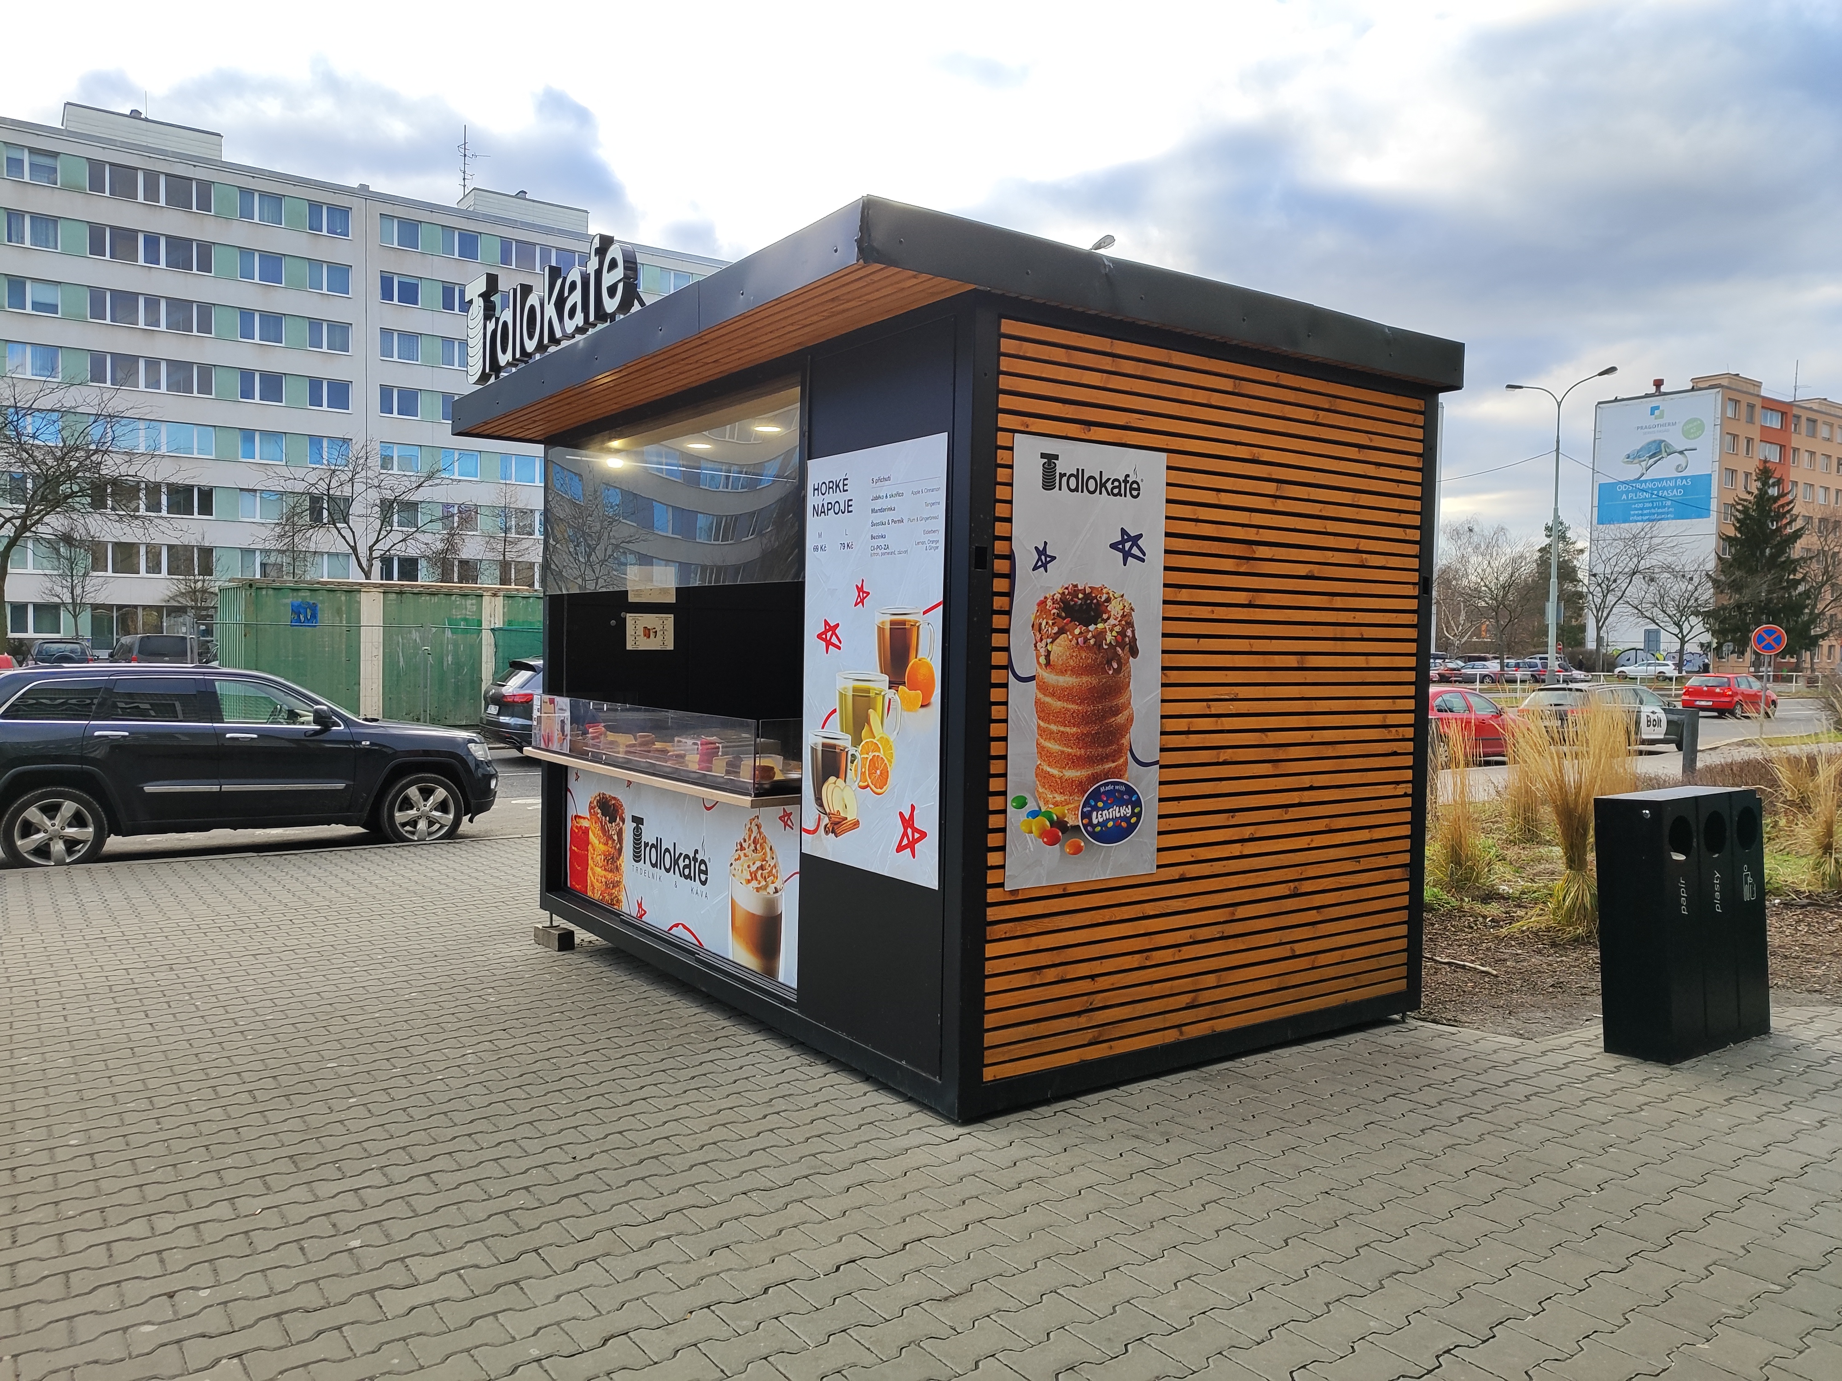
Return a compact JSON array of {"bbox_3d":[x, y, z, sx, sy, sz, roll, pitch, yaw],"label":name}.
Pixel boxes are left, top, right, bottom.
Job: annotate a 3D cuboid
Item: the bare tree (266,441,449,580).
[{"bbox_3d":[-16.204,-3.553,36.930,4.900,7.350,4.900,0,2,-24],"label":"bare tree"}]

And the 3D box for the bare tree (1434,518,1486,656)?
[{"bbox_3d":[38.046,-6.431,89.861,3.800,10.900,3.800,2,2,23],"label":"bare tree"}]

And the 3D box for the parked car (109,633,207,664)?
[{"bbox_3d":[-23.084,-0.879,38.468,1.790,1.650,4.400,-1,3,-40],"label":"parked car"}]

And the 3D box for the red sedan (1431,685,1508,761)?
[{"bbox_3d":[10.239,0.636,25.323,4.550,1.460,1.770,0,3,-36],"label":"red sedan"}]

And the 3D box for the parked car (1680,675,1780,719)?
[{"bbox_3d":[28.077,0.181,44.107,3.900,1.465,1.650,0,2,-34],"label":"parked car"}]

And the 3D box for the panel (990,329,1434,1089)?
[{"bbox_3d":[1.175,0.043,4.869,2.286,2.524,0.050,0,3,-34],"label":"panel"}]

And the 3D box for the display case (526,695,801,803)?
[{"bbox_3d":[-1.252,0.233,6.066,0.360,0.345,2.570,0,2,-36],"label":"display case"}]

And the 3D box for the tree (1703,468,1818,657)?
[{"bbox_3d":[60.442,-8.599,91.685,7.000,15.260,7.000,2,3,33],"label":"tree"}]

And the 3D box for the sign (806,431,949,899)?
[{"bbox_3d":[-0.195,-0.109,4.670,0.015,1.543,0.942,0,3,-34],"label":"sign"}]

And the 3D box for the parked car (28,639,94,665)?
[{"bbox_3d":[-27.762,-0.799,41.253,1.750,1.690,4.300,0,3,-34],"label":"parked car"}]

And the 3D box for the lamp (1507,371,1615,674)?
[{"bbox_3d":[24.647,-5.777,49.340,0.400,12.850,3.900,0,2,-30],"label":"lamp"}]

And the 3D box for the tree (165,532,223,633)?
[{"bbox_3d":[-28.358,-3.421,49.875,2.200,5.555,2.200,0,2,-30],"label":"tree"}]

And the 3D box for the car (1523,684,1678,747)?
[{"bbox_3d":[16.084,0.642,29.724,4.620,1.470,1.810,0,2,-29],"label":"car"}]

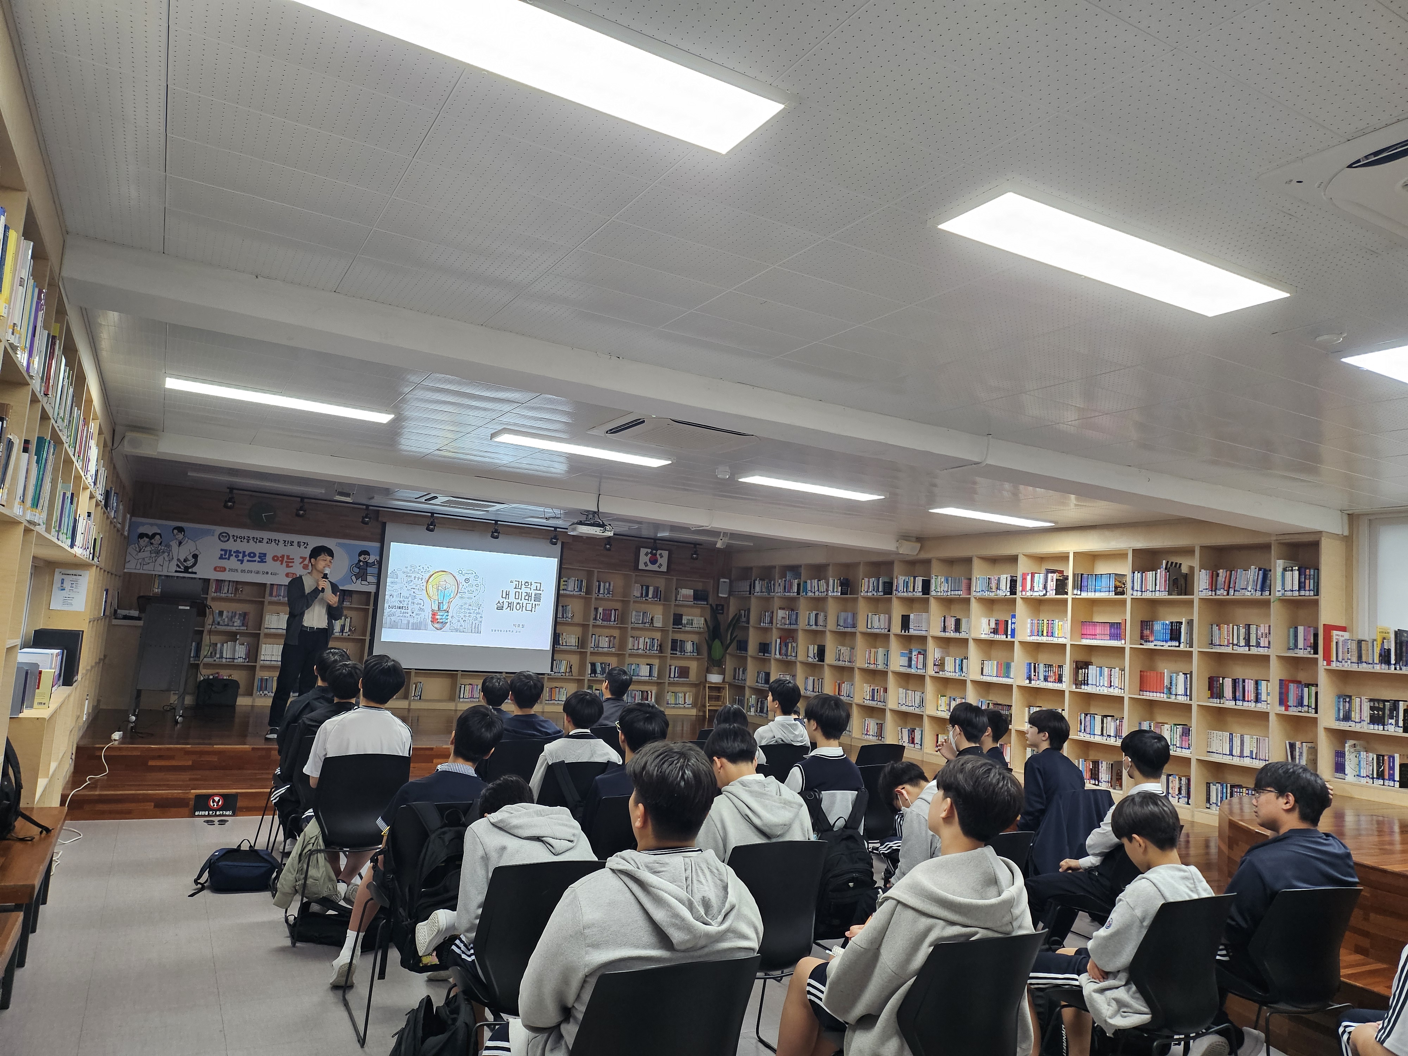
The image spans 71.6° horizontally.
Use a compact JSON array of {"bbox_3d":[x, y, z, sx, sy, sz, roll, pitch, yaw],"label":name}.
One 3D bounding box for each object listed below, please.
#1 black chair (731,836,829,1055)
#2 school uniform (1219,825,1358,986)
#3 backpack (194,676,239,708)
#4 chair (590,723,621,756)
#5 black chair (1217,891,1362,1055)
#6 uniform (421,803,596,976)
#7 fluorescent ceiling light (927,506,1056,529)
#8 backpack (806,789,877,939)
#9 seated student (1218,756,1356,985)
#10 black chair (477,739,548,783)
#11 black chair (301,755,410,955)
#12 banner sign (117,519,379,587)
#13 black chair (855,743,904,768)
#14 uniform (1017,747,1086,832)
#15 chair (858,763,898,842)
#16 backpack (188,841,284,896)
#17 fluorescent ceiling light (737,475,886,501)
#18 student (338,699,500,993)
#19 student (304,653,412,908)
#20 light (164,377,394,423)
[{"bbox_3d":[0.139,1.569,3.673,0.500,0.840,0.540,7,-7,-26],"label":"black chair"},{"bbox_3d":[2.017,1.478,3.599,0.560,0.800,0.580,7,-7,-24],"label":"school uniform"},{"bbox_3d":[-5.272,1.785,10.594,0.440,0.310,0.200,7,-7,-29],"label":"backpack"},{"bbox_3d":[-0.745,1.762,6.765,0.500,0.820,0.530,7,-7,-29],"label":"chair"},{"bbox_3d":[2.025,1.692,3.565,0.500,0.840,0.540,7,-7,-22],"label":"black chair"},{"bbox_3d":[-0.648,1.185,3.224,0.490,0.580,0.520,7,-7,-29],"label":"uniform"},{"bbox_3d":[2.519,-0.112,8.466,1.230,0.050,0.280,7,-7,-29],"label":"fluorescent ceiling light"},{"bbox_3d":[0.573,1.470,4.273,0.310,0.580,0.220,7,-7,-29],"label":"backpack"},{"bbox_3d":[2.001,1.487,3.647,0.560,1.260,0.700,7,-7,-24],"label":"seated student"},{"bbox_3d":[-1.211,1.718,6.009,0.500,0.860,0.560,7,-7,-29],"label":"black chair"},{"bbox_3d":[-1.687,1.475,4.673,0.500,0.820,0.530,7,-7,-29],"label":"black chair"},{"bbox_3d":[-4.945,0.325,10.870,2.560,0.560,0.020,7,-7,-29],"label":"banner sign"},{"bbox_3d":[1.158,2.019,7.234,0.500,0.840,0.540,7,-7,-27],"label":"black chair"},{"bbox_3d":[1.989,1.567,5.644,0.460,0.600,0.400,9,-7,-37],"label":"uniform"},{"bbox_3d":[0.914,1.872,6.020,0.500,0.860,0.560,7,-7,-29],"label":"chair"},{"bbox_3d":[-2.574,1.898,5.468,0.370,0.180,0.400,6,-6,-19],"label":"backpack"},{"bbox_3d":[0.849,-0.324,7.555,1.230,0.050,0.280,7,-7,-29],"label":"fluorescent ceiling light"},{"bbox_3d":[-1.173,1.343,4.136,0.520,1.220,0.700,7,-7,-29],"label":"student"},{"bbox_3d":[-1.811,1.327,5.036,0.510,1.330,0.700,8,-7,-31],"label":"student"},{"bbox_3d":[-2.428,-0.755,5.650,1.230,0.050,0.280,7,-7,-29],"label":"light"}]

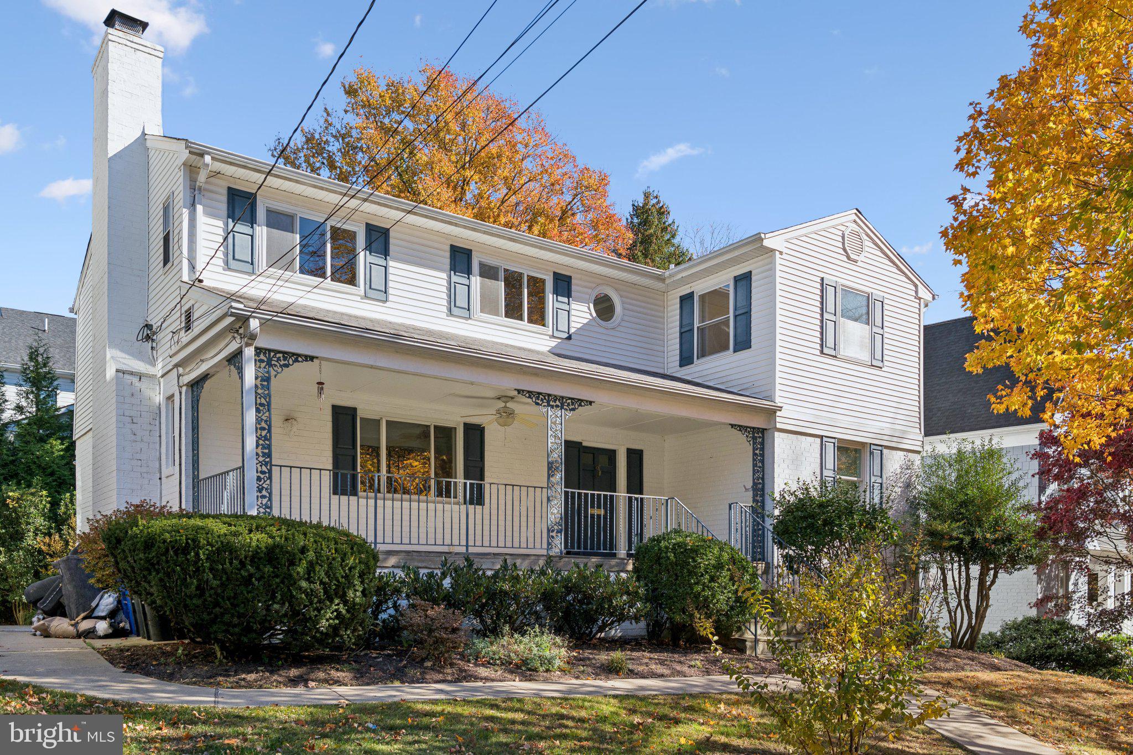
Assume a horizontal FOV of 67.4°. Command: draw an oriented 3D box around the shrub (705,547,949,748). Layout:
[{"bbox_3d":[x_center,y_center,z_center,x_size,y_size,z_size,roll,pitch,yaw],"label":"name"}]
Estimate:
[{"bbox_3d":[2.021,2.046,6.500,1.720,1.530,1.600,-2,-7,18],"label":"shrub"}]

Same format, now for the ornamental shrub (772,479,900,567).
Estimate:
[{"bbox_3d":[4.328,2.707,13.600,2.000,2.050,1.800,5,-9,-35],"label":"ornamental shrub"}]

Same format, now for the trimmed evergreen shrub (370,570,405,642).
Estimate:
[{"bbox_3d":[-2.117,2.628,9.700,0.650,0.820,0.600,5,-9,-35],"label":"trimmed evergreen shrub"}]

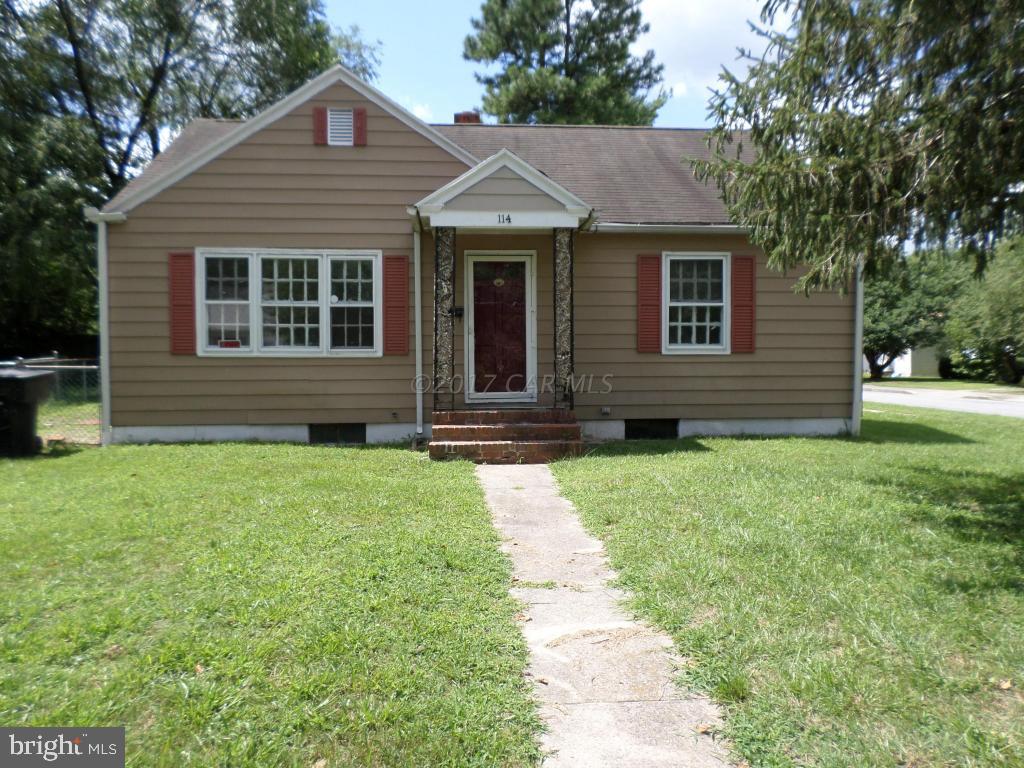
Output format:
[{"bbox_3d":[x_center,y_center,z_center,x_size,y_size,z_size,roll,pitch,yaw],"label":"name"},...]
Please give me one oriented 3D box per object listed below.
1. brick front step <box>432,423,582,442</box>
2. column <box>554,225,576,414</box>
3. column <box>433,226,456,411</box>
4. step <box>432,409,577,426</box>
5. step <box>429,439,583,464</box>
[{"bbox_3d":[-0.066,0.609,9.206,1.820,0.166,0.330,0,3,-4],"label":"brick front step"},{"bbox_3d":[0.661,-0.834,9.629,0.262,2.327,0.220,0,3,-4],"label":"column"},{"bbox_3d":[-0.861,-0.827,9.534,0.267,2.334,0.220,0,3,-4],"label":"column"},{"bbox_3d":[-0.101,0.428,9.550,1.821,0.166,0.400,0,3,-4],"label":"step"},{"bbox_3d":[-0.066,0.825,8.897,1.827,0.234,0.330,0,3,-4],"label":"step"}]

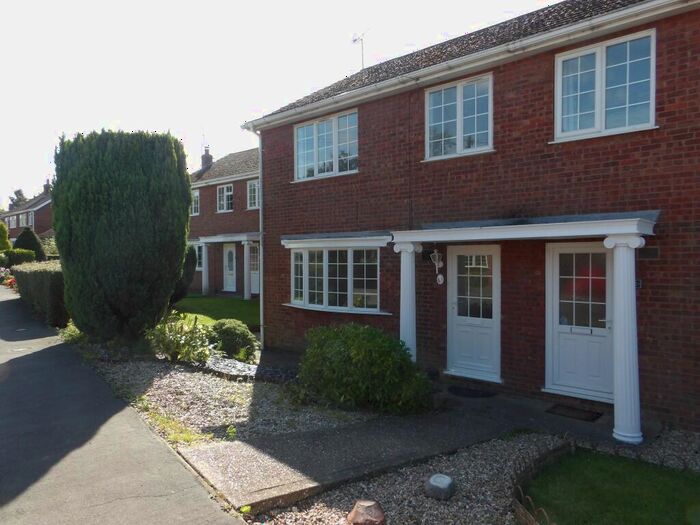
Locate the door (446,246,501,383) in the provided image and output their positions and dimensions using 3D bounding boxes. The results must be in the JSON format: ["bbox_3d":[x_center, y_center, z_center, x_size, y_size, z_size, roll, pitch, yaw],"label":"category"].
[{"bbox_3d":[1.935,0.777,7.629,0.920,2.080,0.110,0,1,41],"label":"door"}]

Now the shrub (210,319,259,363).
[{"bbox_3d":[-2.249,1.462,9.450,0.900,0.860,0.870,0,1,0],"label":"shrub"}]

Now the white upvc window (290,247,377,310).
[{"bbox_3d":[-0.412,0.297,9.351,2.250,1.200,0.360,0,1,40],"label":"white upvc window"}]

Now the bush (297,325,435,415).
[{"bbox_3d":[0.240,1.456,7.500,2.050,1.180,1.750,0,1,40],"label":"bush"}]

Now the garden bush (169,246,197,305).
[{"bbox_3d":[-5.760,0.420,16.300,1.250,2.150,1.250,-1,1,-19],"label":"garden bush"}]

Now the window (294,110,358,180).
[{"bbox_3d":[-0.507,-2.304,9.722,1.770,1.200,0.110,0,1,41],"label":"window"}]

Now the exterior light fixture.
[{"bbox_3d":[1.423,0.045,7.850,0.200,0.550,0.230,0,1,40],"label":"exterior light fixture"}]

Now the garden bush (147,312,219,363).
[{"bbox_3d":[-3.244,1.443,9.400,1.350,0.970,1.250,-1,1,-19],"label":"garden bush"}]

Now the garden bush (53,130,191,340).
[{"bbox_3d":[-5.013,-0.562,10.600,2.700,4.300,2.650,0,1,40],"label":"garden bush"}]

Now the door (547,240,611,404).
[{"bbox_3d":[3.123,0.784,6.582,0.930,2.080,0.110,0,1,41],"label":"door"}]

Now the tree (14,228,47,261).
[{"bbox_3d":[-17.776,-0.389,27.000,2.000,3.000,2.000,-1,1,-33],"label":"tree"}]

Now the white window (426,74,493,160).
[{"bbox_3d":[1.717,-2.285,7.725,1.180,1.200,0.110,0,1,40],"label":"white window"}]

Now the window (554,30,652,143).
[{"bbox_3d":[3.309,-2.279,6.361,1.220,1.200,0.110,0,1,41],"label":"window"}]

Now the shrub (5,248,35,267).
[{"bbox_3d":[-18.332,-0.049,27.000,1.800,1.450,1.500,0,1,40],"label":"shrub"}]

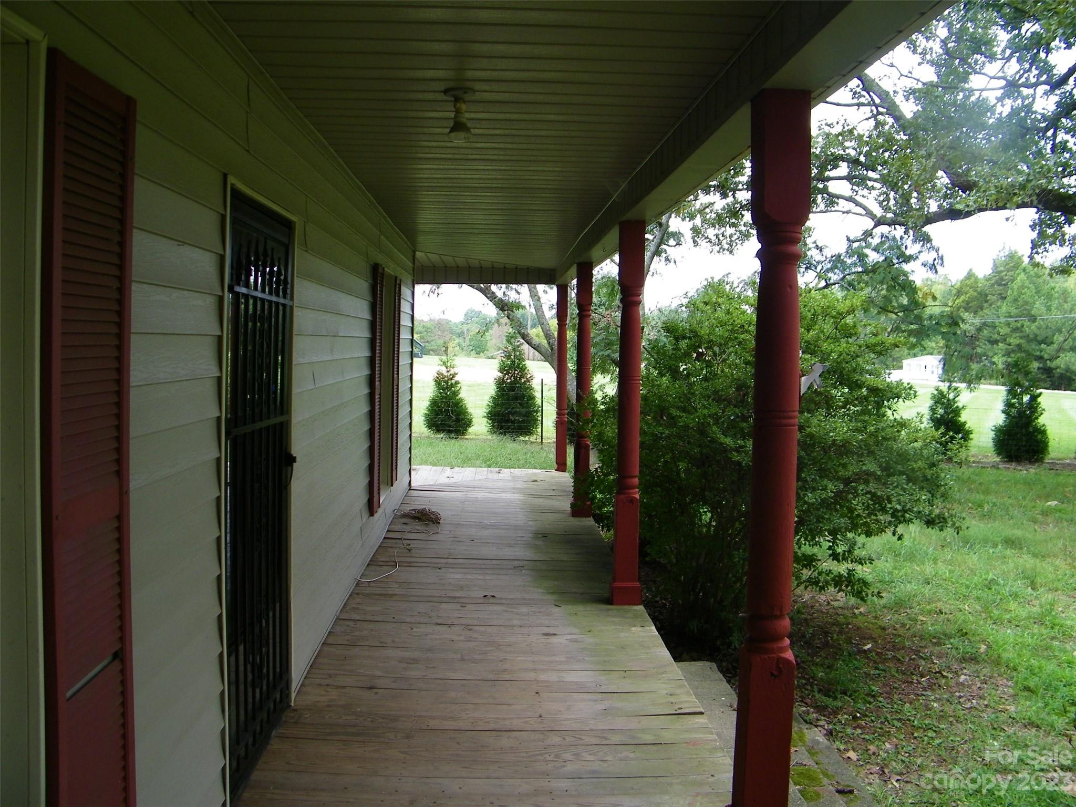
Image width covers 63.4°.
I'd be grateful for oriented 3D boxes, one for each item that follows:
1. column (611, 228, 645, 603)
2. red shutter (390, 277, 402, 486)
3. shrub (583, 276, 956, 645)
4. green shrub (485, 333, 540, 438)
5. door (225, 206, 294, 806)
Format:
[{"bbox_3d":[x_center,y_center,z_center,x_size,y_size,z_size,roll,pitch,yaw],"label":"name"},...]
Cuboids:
[{"bbox_3d":[0.547,0.073,5.309,0.155,2.330,0.155,1,4,-3],"label":"column"},{"bbox_3d":[-1.203,-0.194,7.357,0.035,1.720,0.340,1,4,-3],"label":"red shutter"},{"bbox_3d":[1.639,0.384,6.631,2.400,2.580,2.400,1,4,-3],"label":"shrub"},{"bbox_3d":[-0.542,-0.373,19.015,1.200,2.280,1.200,1,4,-3],"label":"green shrub"},{"bbox_3d":[-1.021,0.313,3.272,0.055,2.040,0.870,1,4,-3],"label":"door"}]

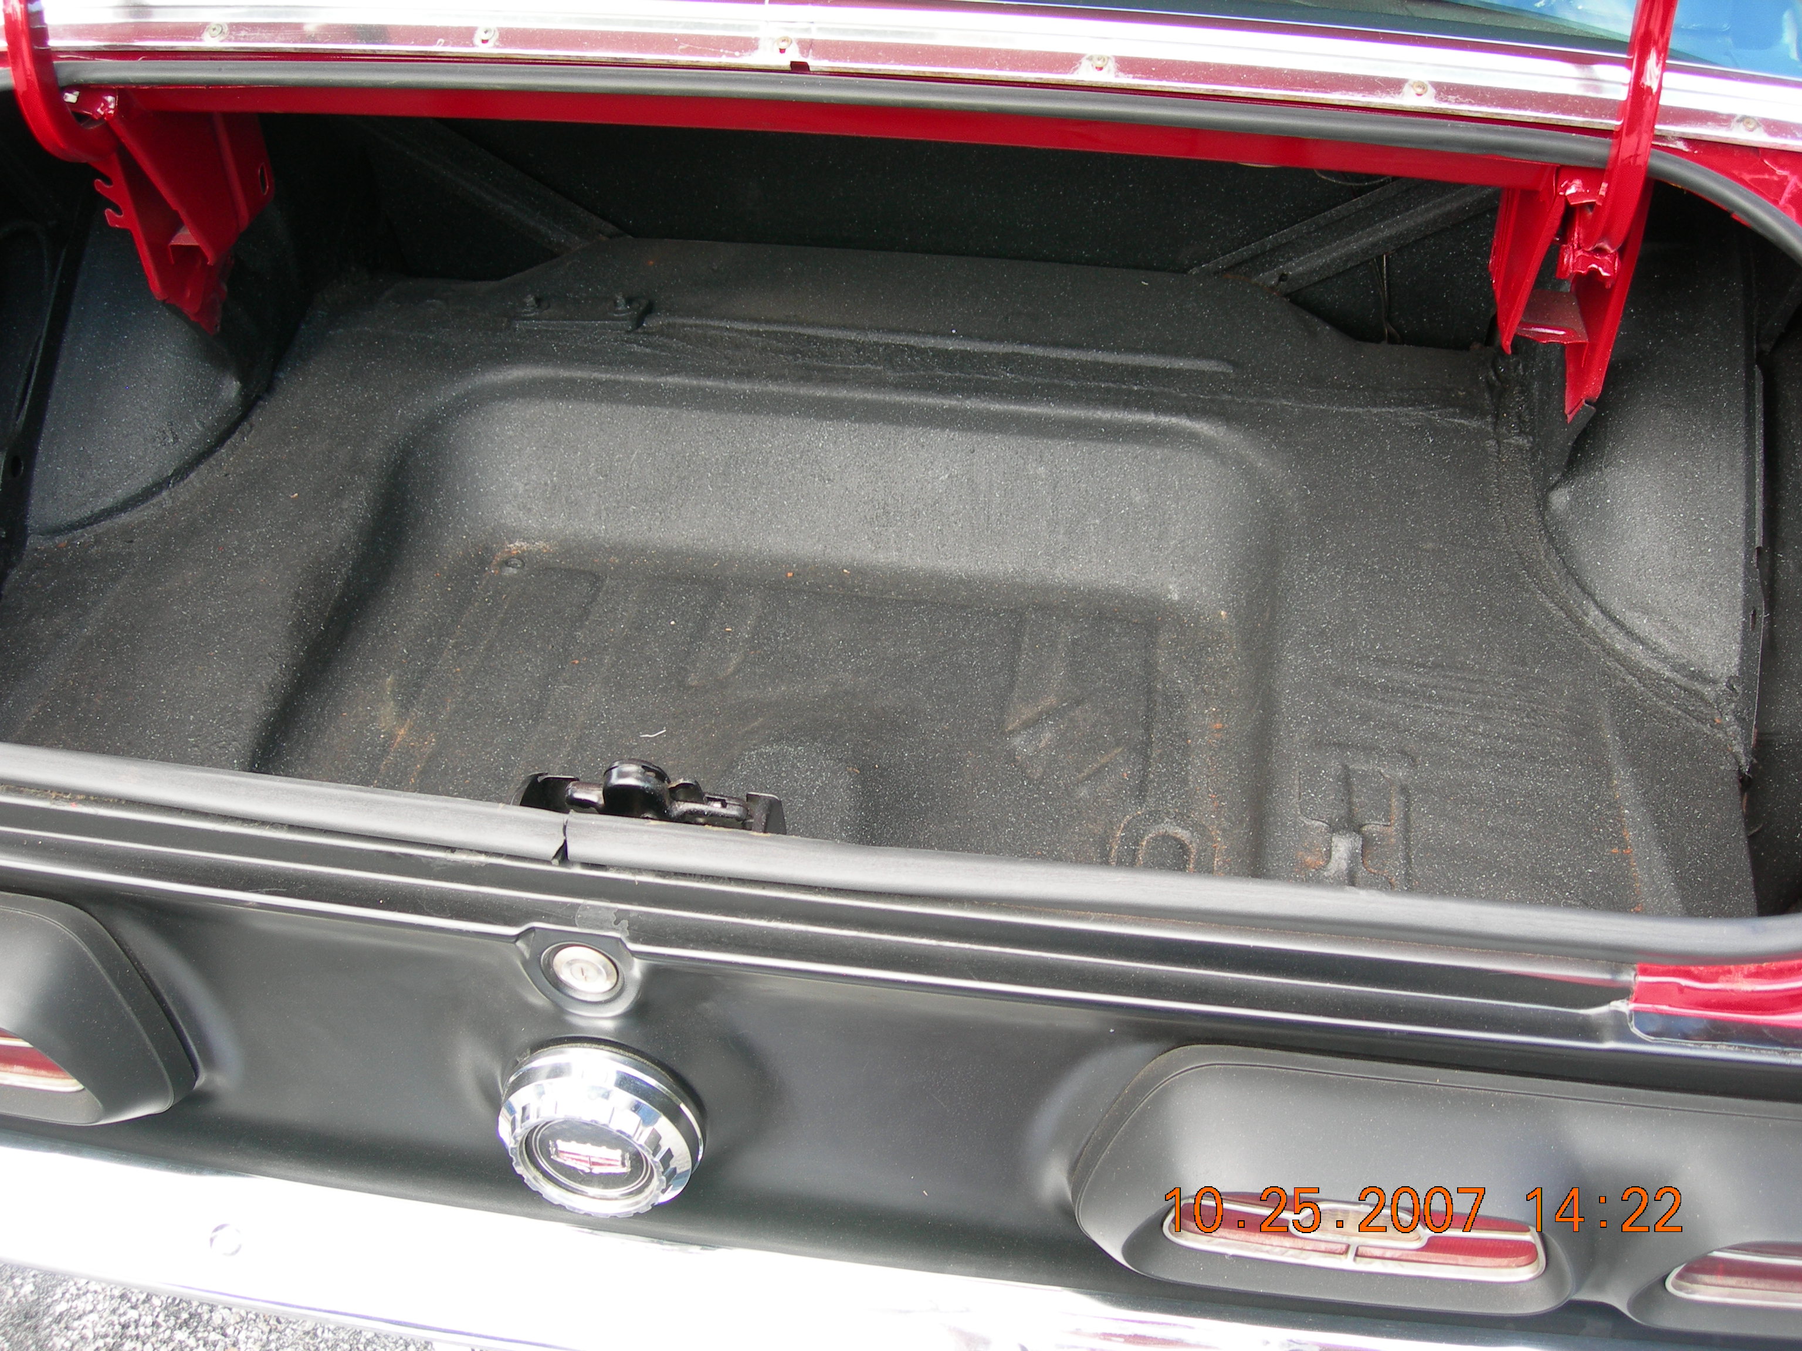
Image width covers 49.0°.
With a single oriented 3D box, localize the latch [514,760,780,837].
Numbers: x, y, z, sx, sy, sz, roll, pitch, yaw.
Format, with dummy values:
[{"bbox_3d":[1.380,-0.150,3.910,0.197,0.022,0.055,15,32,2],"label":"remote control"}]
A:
[{"bbox_3d":[-0.131,0.077,1.040,0.135,0.056,0.052,5,41,11],"label":"latch"}]

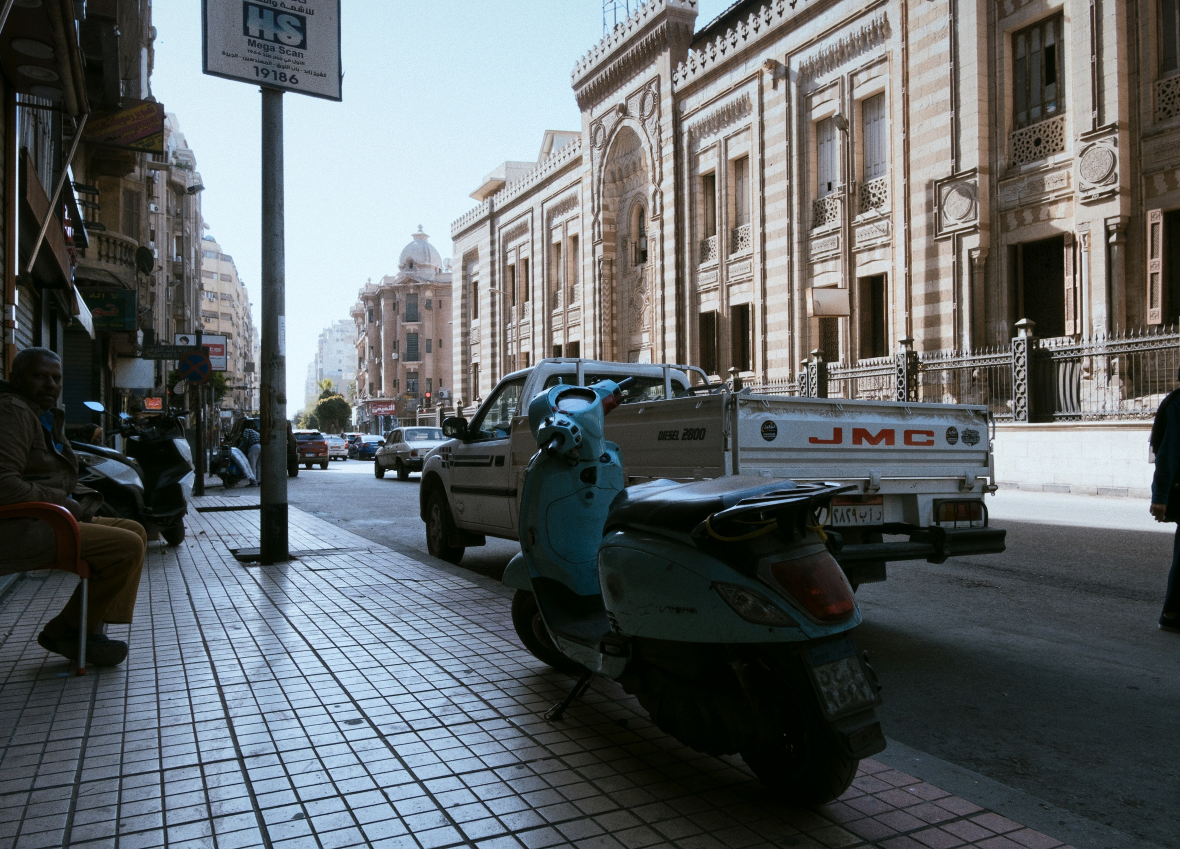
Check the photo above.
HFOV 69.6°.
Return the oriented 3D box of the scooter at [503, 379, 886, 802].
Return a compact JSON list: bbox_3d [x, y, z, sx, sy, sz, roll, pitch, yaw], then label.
[{"bbox_3d":[0.178,0.394,2.643,0.700,1.120,1.770,0,-1,-28],"label":"scooter"}]

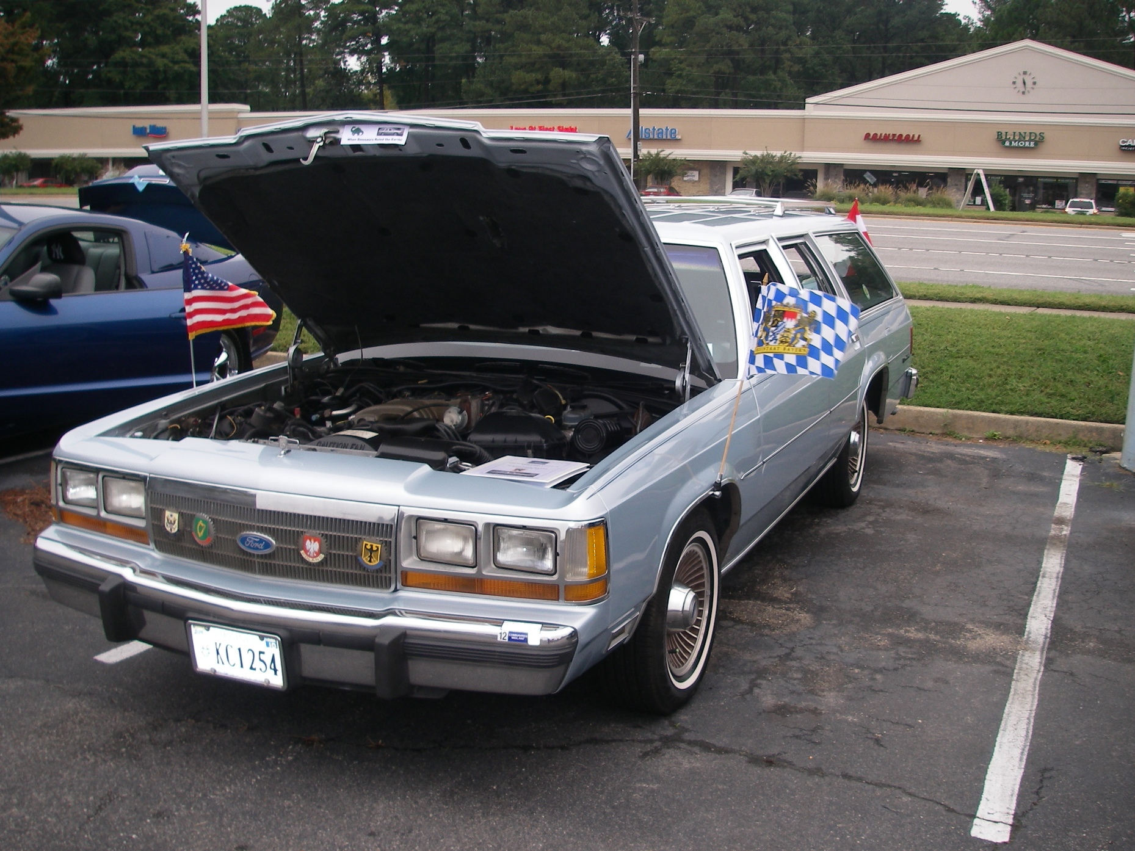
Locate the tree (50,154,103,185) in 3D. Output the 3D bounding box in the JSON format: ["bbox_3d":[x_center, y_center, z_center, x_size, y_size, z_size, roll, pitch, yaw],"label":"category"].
[{"bbox_3d":[-24.445,-12.377,62.000,2.515,2.383,2.389,1,11,0],"label":"tree"}]

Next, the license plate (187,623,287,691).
[{"bbox_3d":[-0.861,0.599,3.243,0.305,0.154,0.020,5,11,22],"label":"license plate"}]

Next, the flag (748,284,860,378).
[{"bbox_3d":[0.751,-0.300,3.960,0.400,0.310,0.100,-5,12,-27],"label":"flag"}]

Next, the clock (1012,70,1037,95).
[{"bbox_3d":[27.123,-20.355,74.000,1.500,1.500,0.100,4,11,18],"label":"clock"}]

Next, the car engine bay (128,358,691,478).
[{"bbox_3d":[-0.434,0.086,4.080,1.500,0.420,1.300,5,11,22],"label":"car engine bay"}]

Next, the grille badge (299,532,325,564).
[{"bbox_3d":[-0.649,0.312,3.166,0.068,0.078,0.014,3,11,12],"label":"grille badge"}]

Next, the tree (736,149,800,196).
[{"bbox_3d":[8.506,-10.392,53.000,2.716,2.716,2.580,1,11,0],"label":"tree"}]

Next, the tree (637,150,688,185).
[{"bbox_3d":[4.093,-10.626,54.000,2.191,2.690,2.081,1,11,0],"label":"tree"}]

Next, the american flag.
[{"bbox_3d":[-1.211,-0.470,4.450,0.350,0.330,0.100,-4,12,-25],"label":"american flag"}]

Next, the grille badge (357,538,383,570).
[{"bbox_3d":[-0.496,0.323,3.134,0.070,0.077,0.014,3,11,12],"label":"grille badge"}]

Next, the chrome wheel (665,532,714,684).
[{"bbox_3d":[0.349,0.575,3.897,0.170,0.480,0.480,5,11,22],"label":"chrome wheel"}]

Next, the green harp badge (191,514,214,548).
[{"bbox_3d":[-0.967,0.279,3.299,0.075,0.082,0.014,8,13,33],"label":"green harp badge"}]

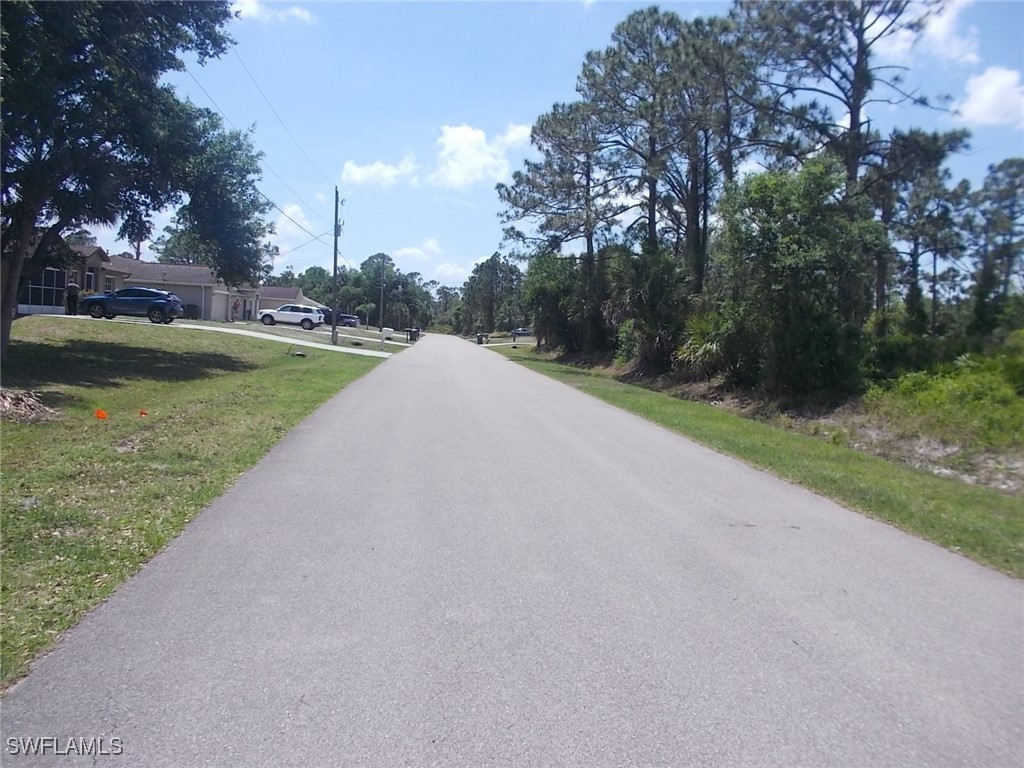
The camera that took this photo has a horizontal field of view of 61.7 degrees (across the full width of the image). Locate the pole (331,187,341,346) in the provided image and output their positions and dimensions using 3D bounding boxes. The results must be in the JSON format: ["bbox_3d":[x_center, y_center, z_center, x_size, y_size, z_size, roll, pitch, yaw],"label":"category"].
[{"bbox_3d":[-9.826,-6.591,48.013,0.270,8.820,0.270,2,4,-5],"label":"pole"}]

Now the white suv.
[{"bbox_3d":[-16.776,-5.159,65.400,4.980,1.760,1.990,6,3,-9],"label":"white suv"}]

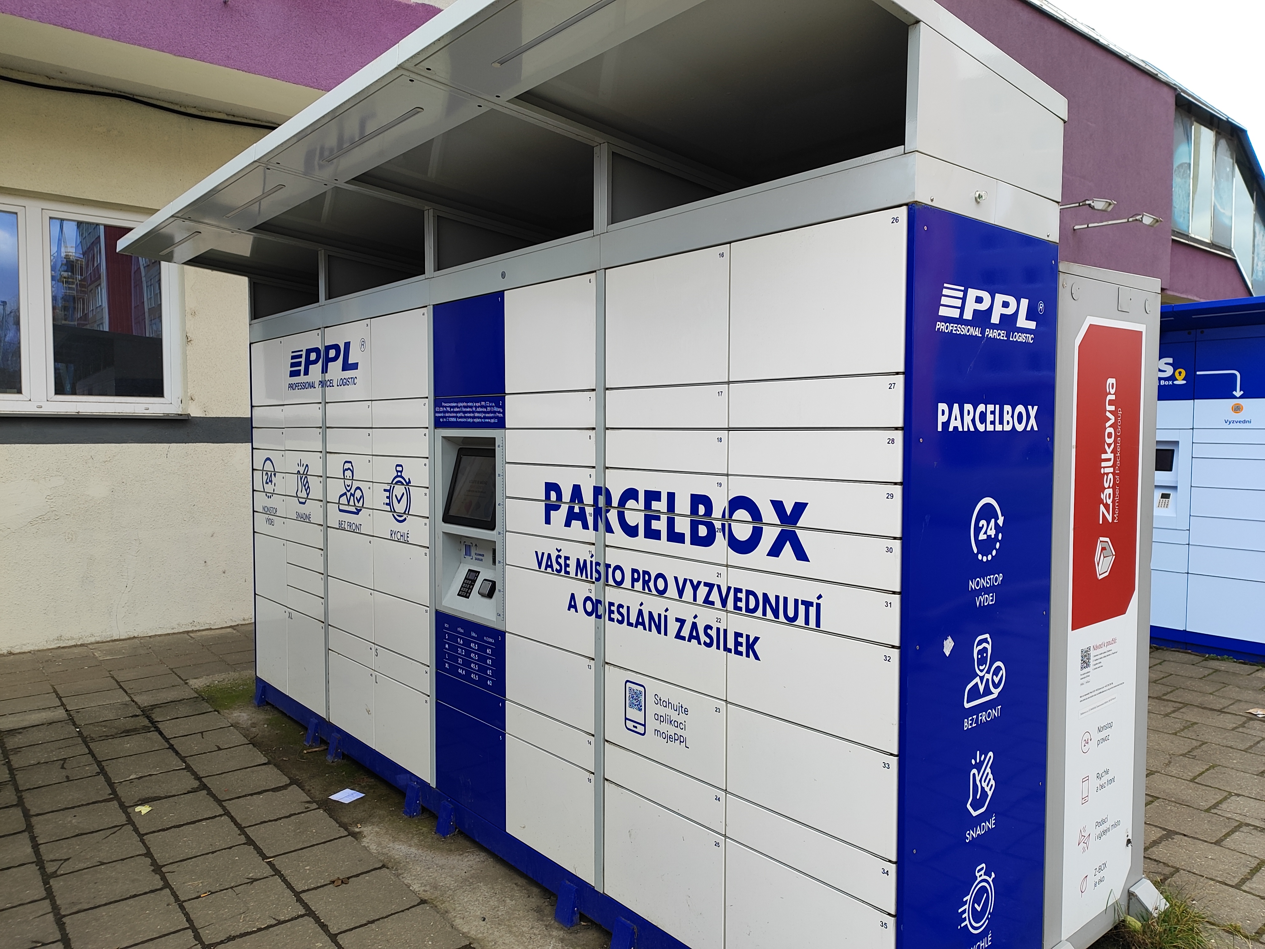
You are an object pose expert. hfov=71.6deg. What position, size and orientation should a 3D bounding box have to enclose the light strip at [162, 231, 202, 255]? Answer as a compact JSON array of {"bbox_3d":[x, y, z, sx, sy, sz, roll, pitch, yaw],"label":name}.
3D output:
[{"bbox_3d":[-2.152,-1.099,4.169,0.028,0.020,0.654,3,0,-41],"label":"light strip"}]

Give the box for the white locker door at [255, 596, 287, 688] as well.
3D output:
[{"bbox_3d":[-1.954,0.918,4.785,0.025,0.461,0.472,-2,4,-41],"label":"white locker door"}]

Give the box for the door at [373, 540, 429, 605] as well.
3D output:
[{"bbox_3d":[-0.948,0.395,3.619,0.025,0.227,0.491,-2,4,-41],"label":"door"}]

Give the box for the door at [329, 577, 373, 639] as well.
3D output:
[{"bbox_3d":[-1.274,0.609,3.999,0.025,0.227,0.479,-2,4,-41],"label":"door"}]

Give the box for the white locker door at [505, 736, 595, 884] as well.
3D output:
[{"bbox_3d":[-0.262,1.076,2.869,0.030,0.342,0.485,-2,4,-41],"label":"white locker door"}]

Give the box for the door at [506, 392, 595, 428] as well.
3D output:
[{"bbox_3d":[-0.262,-0.206,2.812,0.025,0.110,0.479,-2,4,-41],"label":"door"}]

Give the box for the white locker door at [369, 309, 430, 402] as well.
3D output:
[{"bbox_3d":[-0.939,-0.478,3.571,0.030,0.340,0.493,-2,4,-41],"label":"white locker door"}]

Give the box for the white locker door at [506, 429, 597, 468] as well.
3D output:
[{"bbox_3d":[-0.262,-0.089,2.817,0.025,0.110,0.479,-2,4,-41],"label":"white locker door"}]

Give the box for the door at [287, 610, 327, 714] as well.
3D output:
[{"bbox_3d":[-1.634,0.938,4.422,0.025,0.461,0.485,-2,4,-41],"label":"door"}]

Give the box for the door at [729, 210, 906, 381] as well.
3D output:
[{"bbox_3d":[0.420,-0.397,2.022,0.030,0.340,0.492,-2,4,-41],"label":"door"}]

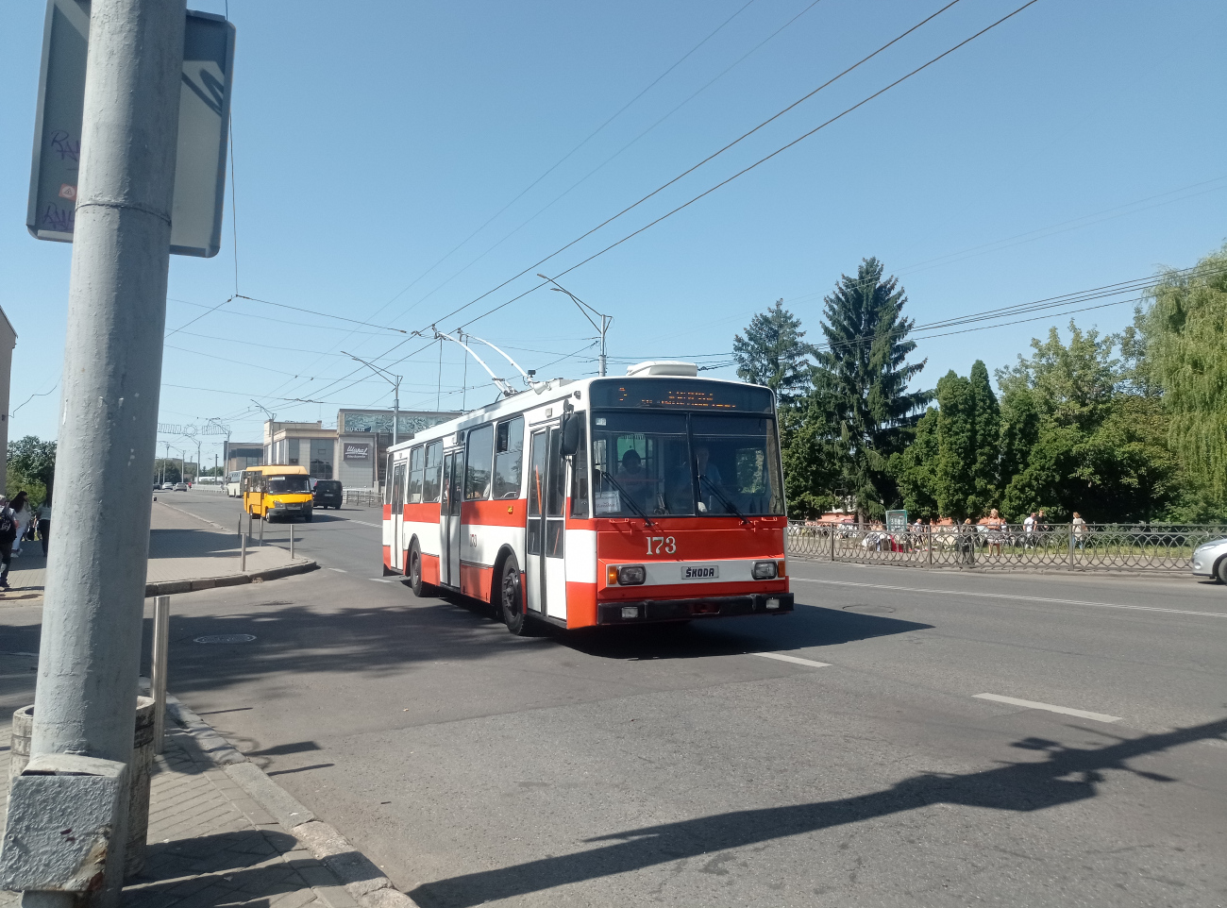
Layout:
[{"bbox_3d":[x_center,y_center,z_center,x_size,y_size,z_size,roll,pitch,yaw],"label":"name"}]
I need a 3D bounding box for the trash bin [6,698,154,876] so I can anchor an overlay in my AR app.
[{"bbox_3d":[-2.070,1.303,3.864,0.490,0.615,0.490,1,-3,0],"label":"trash bin"}]

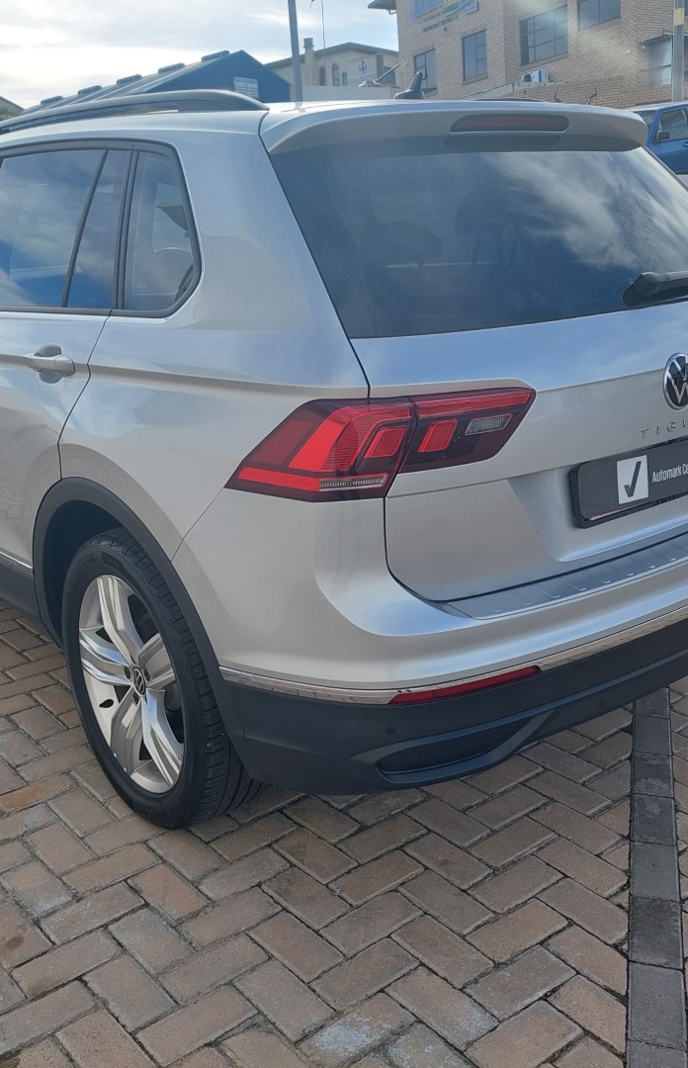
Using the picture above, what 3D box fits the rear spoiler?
[{"bbox_3d":[0.337,-0.892,2.184,1.220,0.120,0.270,-16,23,-36],"label":"rear spoiler"}]

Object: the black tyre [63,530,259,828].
[{"bbox_3d":[-0.405,0.332,2.299,0.240,0.720,0.720,-16,23,-36],"label":"black tyre"}]

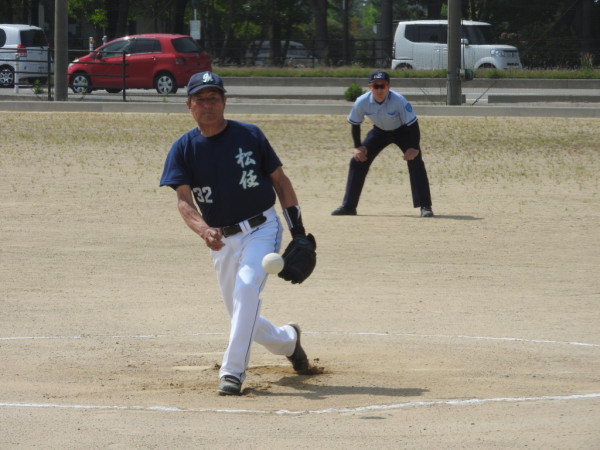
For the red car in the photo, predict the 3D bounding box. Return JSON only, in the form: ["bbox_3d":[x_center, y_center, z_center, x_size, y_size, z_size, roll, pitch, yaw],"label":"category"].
[{"bbox_3d":[-4.115,-4.048,108.200,3.750,1.520,1.695,2,3,31],"label":"red car"}]

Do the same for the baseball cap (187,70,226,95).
[{"bbox_3d":[-0.456,-0.696,21.200,0.185,0.130,0.270,0,3,0],"label":"baseball cap"}]

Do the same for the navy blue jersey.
[{"bbox_3d":[-0.385,-0.244,21.250,0.500,0.500,0.320,-13,3,22],"label":"navy blue jersey"}]

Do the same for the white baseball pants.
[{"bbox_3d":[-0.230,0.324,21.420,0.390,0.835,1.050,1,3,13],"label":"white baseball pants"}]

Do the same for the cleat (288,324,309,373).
[{"bbox_3d":[-0.005,0.627,22.000,0.110,0.275,0.100,-14,4,-40],"label":"cleat"}]

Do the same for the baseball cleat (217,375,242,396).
[{"bbox_3d":[-0.335,0.760,20.880,0.108,0.110,0.280,1,3,15],"label":"baseball cleat"}]

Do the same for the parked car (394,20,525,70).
[{"bbox_3d":[4.224,-4.591,116.000,3.395,1.780,1.475,1,3,28],"label":"parked car"}]

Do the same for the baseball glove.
[{"bbox_3d":[-0.012,0.164,21.150,0.160,0.260,0.180,5,4,-39],"label":"baseball glove"}]

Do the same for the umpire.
[{"bbox_3d":[0.746,-0.737,39.200,0.930,1.320,0.680,0,3,5],"label":"umpire"}]

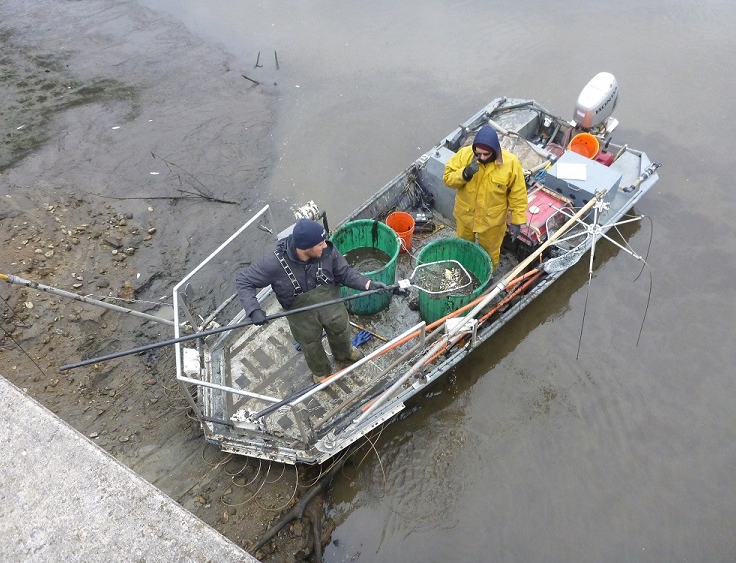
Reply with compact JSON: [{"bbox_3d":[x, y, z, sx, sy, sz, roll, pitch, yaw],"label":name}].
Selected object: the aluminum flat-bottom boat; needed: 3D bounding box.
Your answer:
[{"bbox_3d":[0.673,-0.357,5.786,5.437,1.306,2.101,-37,58,-23],"label":"aluminum flat-bottom boat"}]

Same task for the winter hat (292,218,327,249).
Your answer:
[{"bbox_3d":[-0.378,-0.304,3.920,0.225,0.180,0.195,-3,51,2],"label":"winter hat"}]

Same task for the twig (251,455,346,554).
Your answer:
[{"bbox_3d":[-0.517,1.724,4.693,0.130,0.090,1.001,35,61,28],"label":"twig"}]

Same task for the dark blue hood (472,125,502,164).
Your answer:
[{"bbox_3d":[0.925,-1.058,4.720,0.235,0.290,0.260,22,56,20],"label":"dark blue hood"}]

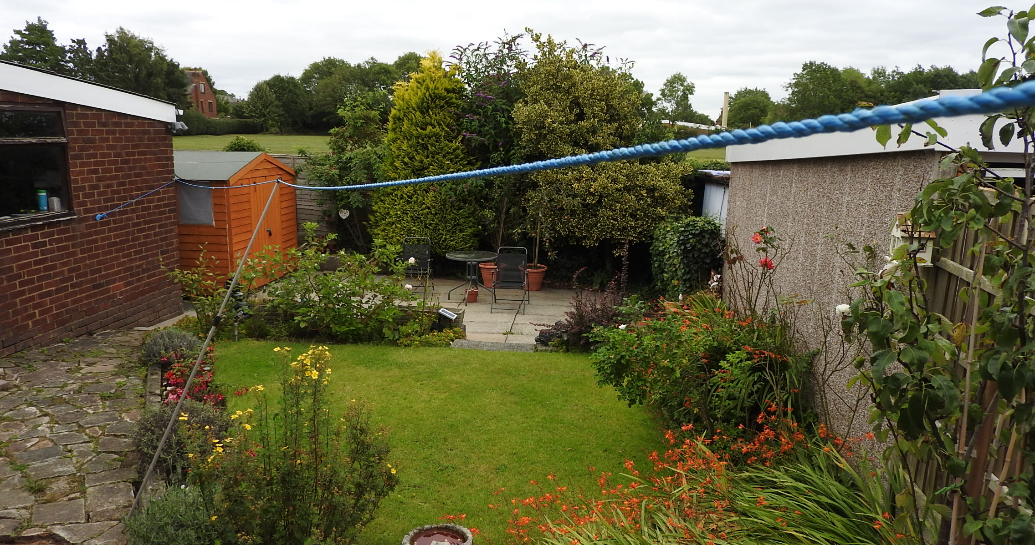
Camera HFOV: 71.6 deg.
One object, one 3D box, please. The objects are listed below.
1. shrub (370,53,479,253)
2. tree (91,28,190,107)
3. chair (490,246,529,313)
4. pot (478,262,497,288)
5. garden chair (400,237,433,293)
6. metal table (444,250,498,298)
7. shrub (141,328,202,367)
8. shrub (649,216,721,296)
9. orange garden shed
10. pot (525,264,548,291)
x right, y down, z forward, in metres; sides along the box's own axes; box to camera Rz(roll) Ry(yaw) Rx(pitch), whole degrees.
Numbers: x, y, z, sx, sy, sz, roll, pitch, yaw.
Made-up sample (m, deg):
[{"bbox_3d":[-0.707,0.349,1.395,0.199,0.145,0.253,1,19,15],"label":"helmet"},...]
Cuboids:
[{"bbox_3d":[-1.633,-1.919,12.780,2.000,3.831,1.800,2,11,0],"label":"shrub"},{"bbox_3d":[-37.682,-19.568,71.036,9.600,10.200,9.000,2,11,0],"label":"tree"},{"bbox_3d":[-0.089,0.096,10.387,0.530,0.880,0.640,3,11,5],"label":"chair"},{"bbox_3d":[-0.398,0.054,11.902,0.465,0.370,0.465,2,11,0],"label":"pot"},{"bbox_3d":[-1.598,-0.105,11.177,0.530,0.880,0.640,2,11,1],"label":"garden chair"},{"bbox_3d":[-0.668,0.086,10.791,0.775,0.710,0.775,2,11,0],"label":"metal table"},{"bbox_3d":[-3.161,0.642,6.528,0.550,0.310,0.530,2,11,0],"label":"shrub"},{"bbox_3d":[2.792,-0.248,11.681,1.050,1.250,1.000,2,11,0],"label":"shrub"},{"bbox_3d":[-4.979,-0.906,11.509,2.100,2.081,2.264,3,11,5],"label":"orange garden shed"},{"bbox_3d":[0.265,0.099,11.753,0.465,0.380,0.465,2,11,0],"label":"pot"}]

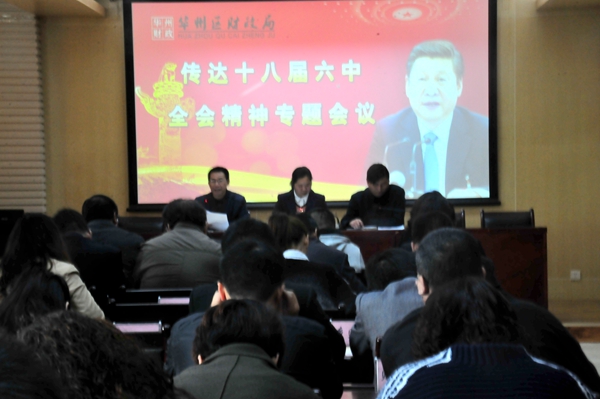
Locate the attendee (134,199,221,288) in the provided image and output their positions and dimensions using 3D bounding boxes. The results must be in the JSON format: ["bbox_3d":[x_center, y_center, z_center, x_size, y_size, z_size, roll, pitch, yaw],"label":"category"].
[{"bbox_3d":[-0.513,0.553,6.400,0.540,1.120,0.750,-1,2,0],"label":"attendee"}]

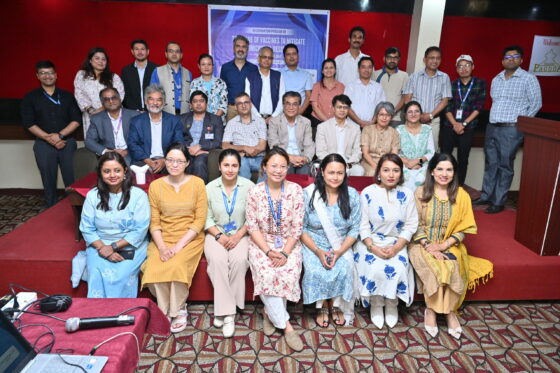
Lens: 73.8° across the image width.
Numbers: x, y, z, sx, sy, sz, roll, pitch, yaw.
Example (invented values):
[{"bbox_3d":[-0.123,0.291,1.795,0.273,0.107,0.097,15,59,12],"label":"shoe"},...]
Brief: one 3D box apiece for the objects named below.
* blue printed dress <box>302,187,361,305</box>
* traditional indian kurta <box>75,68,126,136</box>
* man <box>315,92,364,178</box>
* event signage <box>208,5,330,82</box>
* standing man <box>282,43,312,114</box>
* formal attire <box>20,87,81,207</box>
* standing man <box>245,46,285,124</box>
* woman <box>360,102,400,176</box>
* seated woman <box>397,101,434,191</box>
[{"bbox_3d":[0.385,0.413,2.815,0.450,0.810,0.550,1,16,5],"label":"blue printed dress"},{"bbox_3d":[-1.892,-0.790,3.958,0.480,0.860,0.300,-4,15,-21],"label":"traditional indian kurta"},{"bbox_3d":[0.570,-0.286,3.712,0.525,1.212,0.788,2,14,1],"label":"man"},{"bbox_3d":[-0.148,-1.936,5.343,1.681,1.121,0.030,0,14,-4],"label":"event signage"},{"bbox_3d":[0.160,-0.581,3.939,0.470,1.710,0.310,0,16,0],"label":"standing man"},{"bbox_3d":[-2.401,-0.354,4.039,0.576,1.464,0.323,-5,16,-24],"label":"formal attire"},{"bbox_3d":[-0.171,-0.660,4.063,0.460,1.623,0.310,1,17,-1],"label":"standing man"},{"bbox_3d":[0.986,-0.238,3.692,0.454,1.151,0.727,2,14,3],"label":"woman"},{"bbox_3d":[1.251,-0.225,3.548,0.430,1.139,0.720,5,17,12],"label":"seated woman"}]

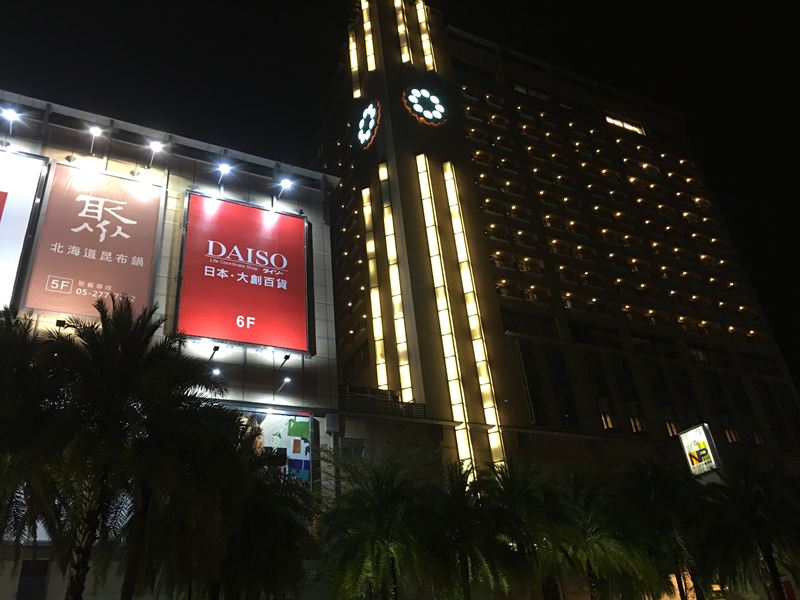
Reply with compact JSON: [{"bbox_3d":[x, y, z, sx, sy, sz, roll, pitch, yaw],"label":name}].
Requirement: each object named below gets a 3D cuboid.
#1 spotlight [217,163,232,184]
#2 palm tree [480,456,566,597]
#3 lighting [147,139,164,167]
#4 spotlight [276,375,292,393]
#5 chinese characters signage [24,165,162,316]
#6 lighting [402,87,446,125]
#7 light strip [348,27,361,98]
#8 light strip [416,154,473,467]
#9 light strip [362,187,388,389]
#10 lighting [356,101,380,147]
[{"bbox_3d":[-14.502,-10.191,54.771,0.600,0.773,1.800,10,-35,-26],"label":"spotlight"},{"bbox_3d":[5.602,10.885,25.836,4.100,10.092,4.100,10,-35,-26],"label":"palm tree"},{"bbox_3d":[-18.975,-10.946,51.904,0.602,0.602,2.236,10,-34,-25],"label":"lighting"},{"bbox_3d":[-8.252,6.051,47.290,0.473,0.516,2.150,10,-34,-25],"label":"spotlight"},{"bbox_3d":[-21.079,-4.083,47.387,7.507,12.114,0.430,10,-34,-25],"label":"chinese characters signage"},{"bbox_3d":[3.012,-21.662,74.139,5.074,5.074,0.500,10,-35,-26],"label":"lighting"},{"bbox_3d":[-5.827,-29.995,83.541,0.645,13.760,1.204,10,-34,-25],"label":"light strip"},{"bbox_3d":[3.972,-0.217,60.103,1.161,33.626,0.688,10,-34,-25],"label":"light strip"},{"bbox_3d":[-2.564,-0.952,65.929,0.645,25.241,1.204,10,-34,-25],"label":"light strip"},{"bbox_3d":[-3.714,-19.921,75.883,0.500,5.074,5.074,10,-35,-26],"label":"lighting"}]

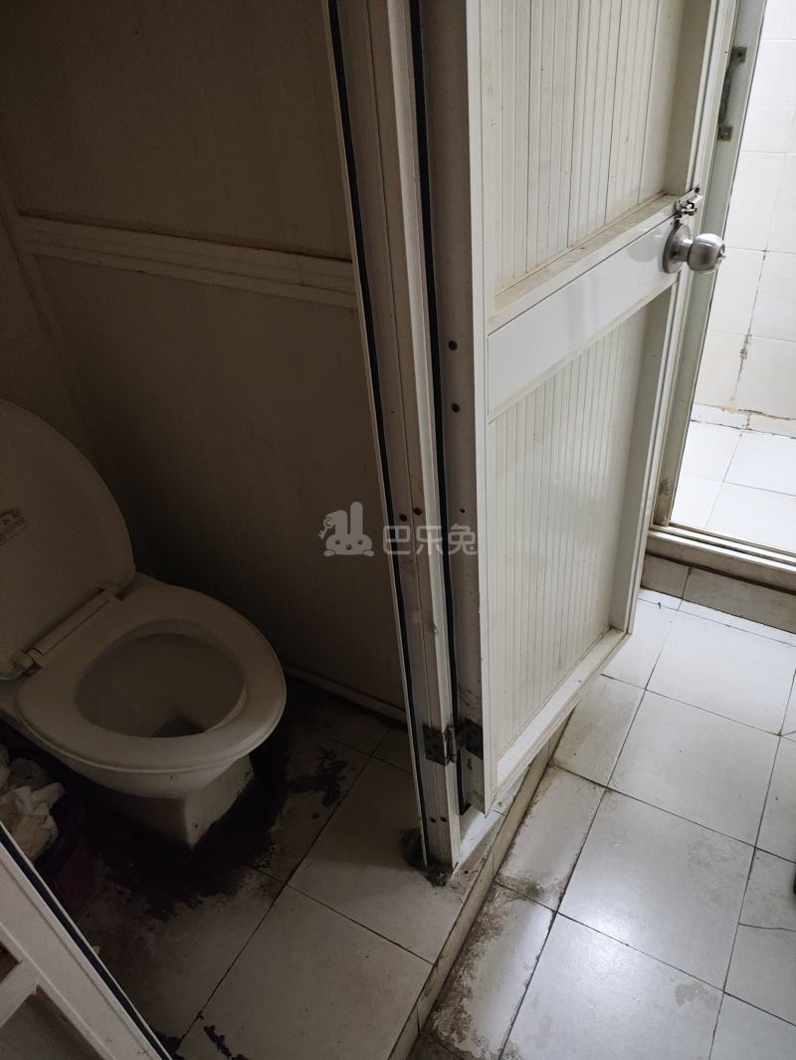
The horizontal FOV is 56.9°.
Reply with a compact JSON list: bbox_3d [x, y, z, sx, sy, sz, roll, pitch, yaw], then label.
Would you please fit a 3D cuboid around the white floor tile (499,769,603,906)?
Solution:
[{"bbox_3d":[0.328,0.635,1.545,0.135,0.010,0.300,16,43,26],"label":"white floor tile"}]

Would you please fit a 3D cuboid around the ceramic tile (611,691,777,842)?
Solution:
[{"bbox_3d":[0.665,0.519,1.647,0.300,0.010,0.300,16,43,26],"label":"ceramic tile"}]

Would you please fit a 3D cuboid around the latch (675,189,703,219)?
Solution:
[{"bbox_3d":[0.401,-0.443,1.004,0.020,0.032,0.052,25,48,34],"label":"latch"}]

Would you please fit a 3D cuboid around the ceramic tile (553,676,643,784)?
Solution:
[{"bbox_3d":[0.477,0.465,1.742,0.135,0.010,0.300,16,43,26],"label":"ceramic tile"}]

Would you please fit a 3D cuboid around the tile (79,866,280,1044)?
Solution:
[{"bbox_3d":[-0.410,0.711,1.347,0.302,0.010,0.300,16,43,26],"label":"tile"}]

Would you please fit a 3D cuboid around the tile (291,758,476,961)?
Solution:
[{"bbox_3d":[0.003,0.615,1.413,0.307,0.010,0.303,16,43,26],"label":"tile"}]

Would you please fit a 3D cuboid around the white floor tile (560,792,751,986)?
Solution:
[{"bbox_3d":[0.515,0.689,1.450,0.300,0.010,0.300,16,43,26],"label":"white floor tile"}]

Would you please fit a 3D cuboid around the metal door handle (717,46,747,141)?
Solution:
[{"bbox_3d":[0.616,-0.807,1.371,0.028,0.155,0.040,16,43,26],"label":"metal door handle"}]

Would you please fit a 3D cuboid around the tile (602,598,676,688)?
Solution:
[{"bbox_3d":[0.627,0.294,1.940,0.135,0.010,0.303,16,43,26],"label":"tile"}]

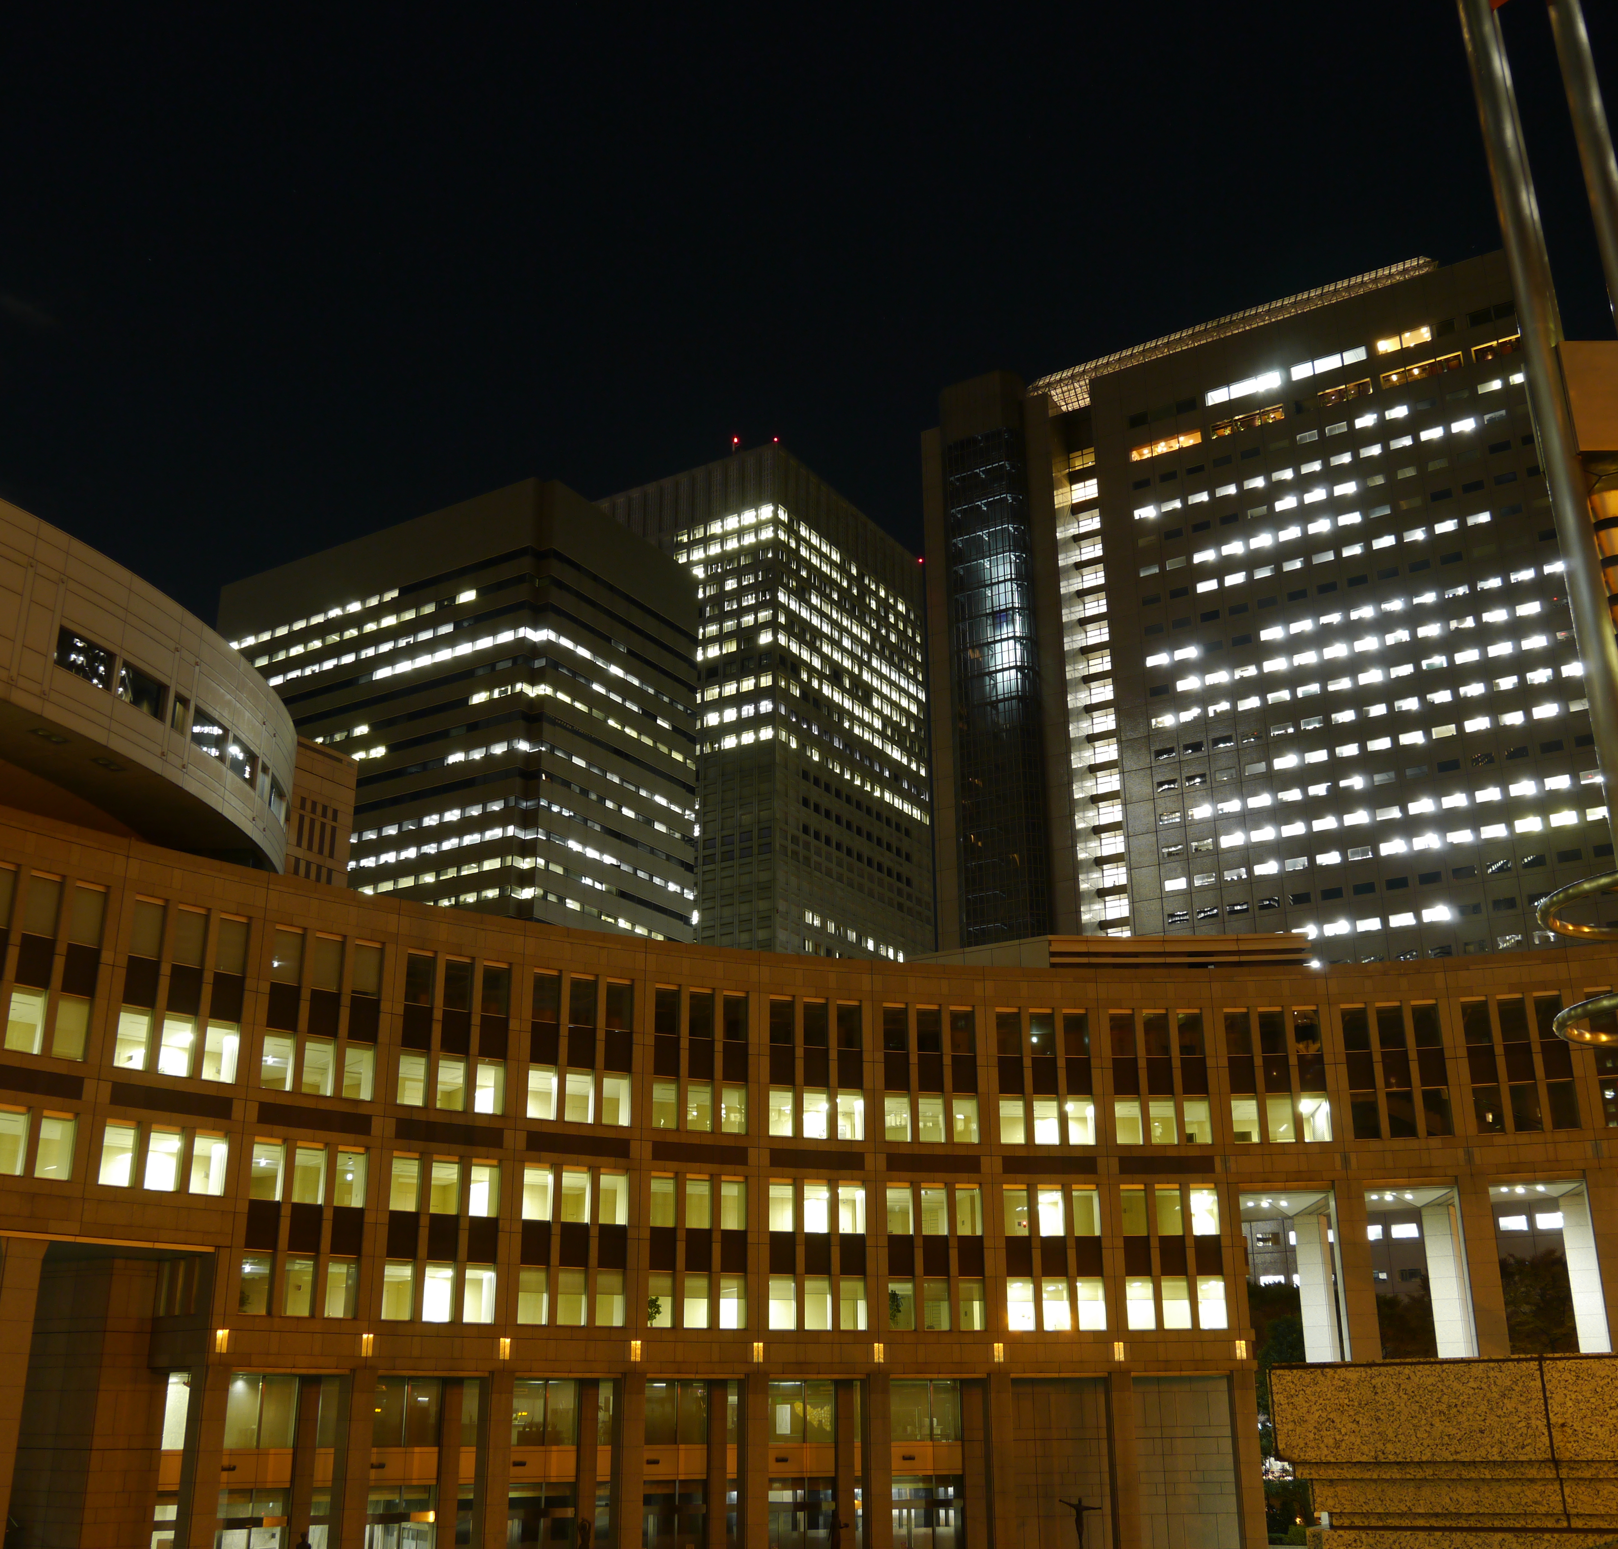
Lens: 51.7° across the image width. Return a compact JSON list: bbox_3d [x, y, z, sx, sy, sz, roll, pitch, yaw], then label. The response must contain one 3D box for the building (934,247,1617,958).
[{"bbox_3d":[66.840,16.820,208.110,74.800,124.900,82.500,-12,-23,29],"label":"building"}]

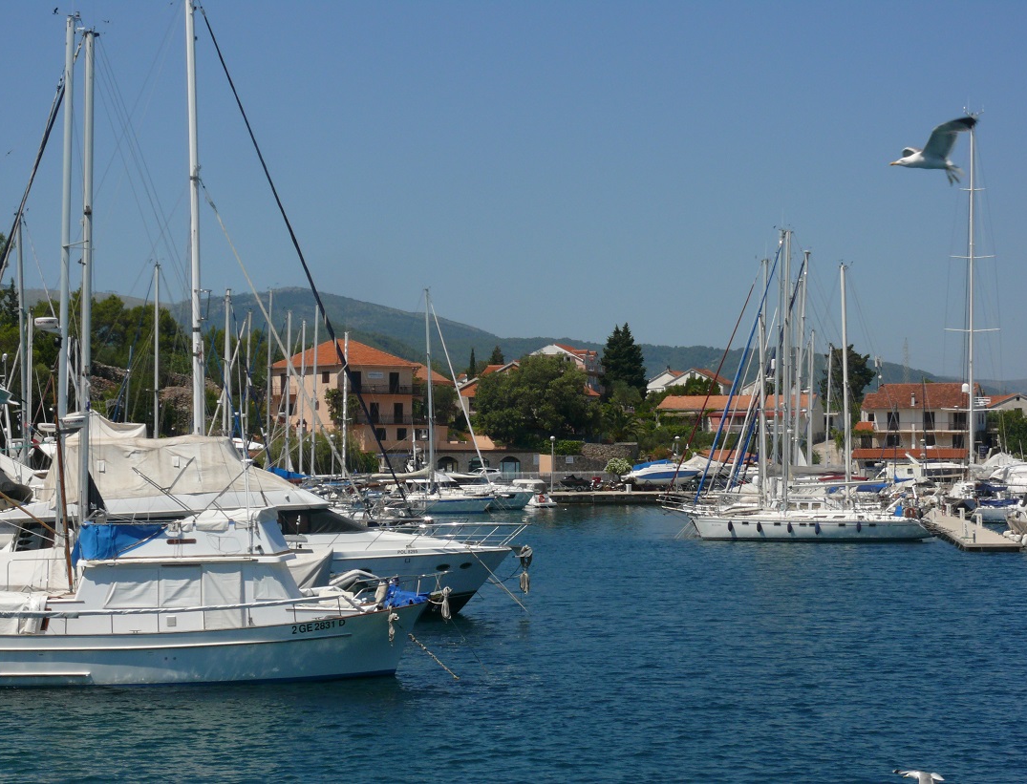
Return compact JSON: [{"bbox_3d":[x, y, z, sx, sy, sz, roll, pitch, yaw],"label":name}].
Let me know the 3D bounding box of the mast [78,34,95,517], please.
[{"bbox_3d":[-12.022,-2.722,66.500,0.230,15.000,0.200,0,-1,6],"label":"mast"}]

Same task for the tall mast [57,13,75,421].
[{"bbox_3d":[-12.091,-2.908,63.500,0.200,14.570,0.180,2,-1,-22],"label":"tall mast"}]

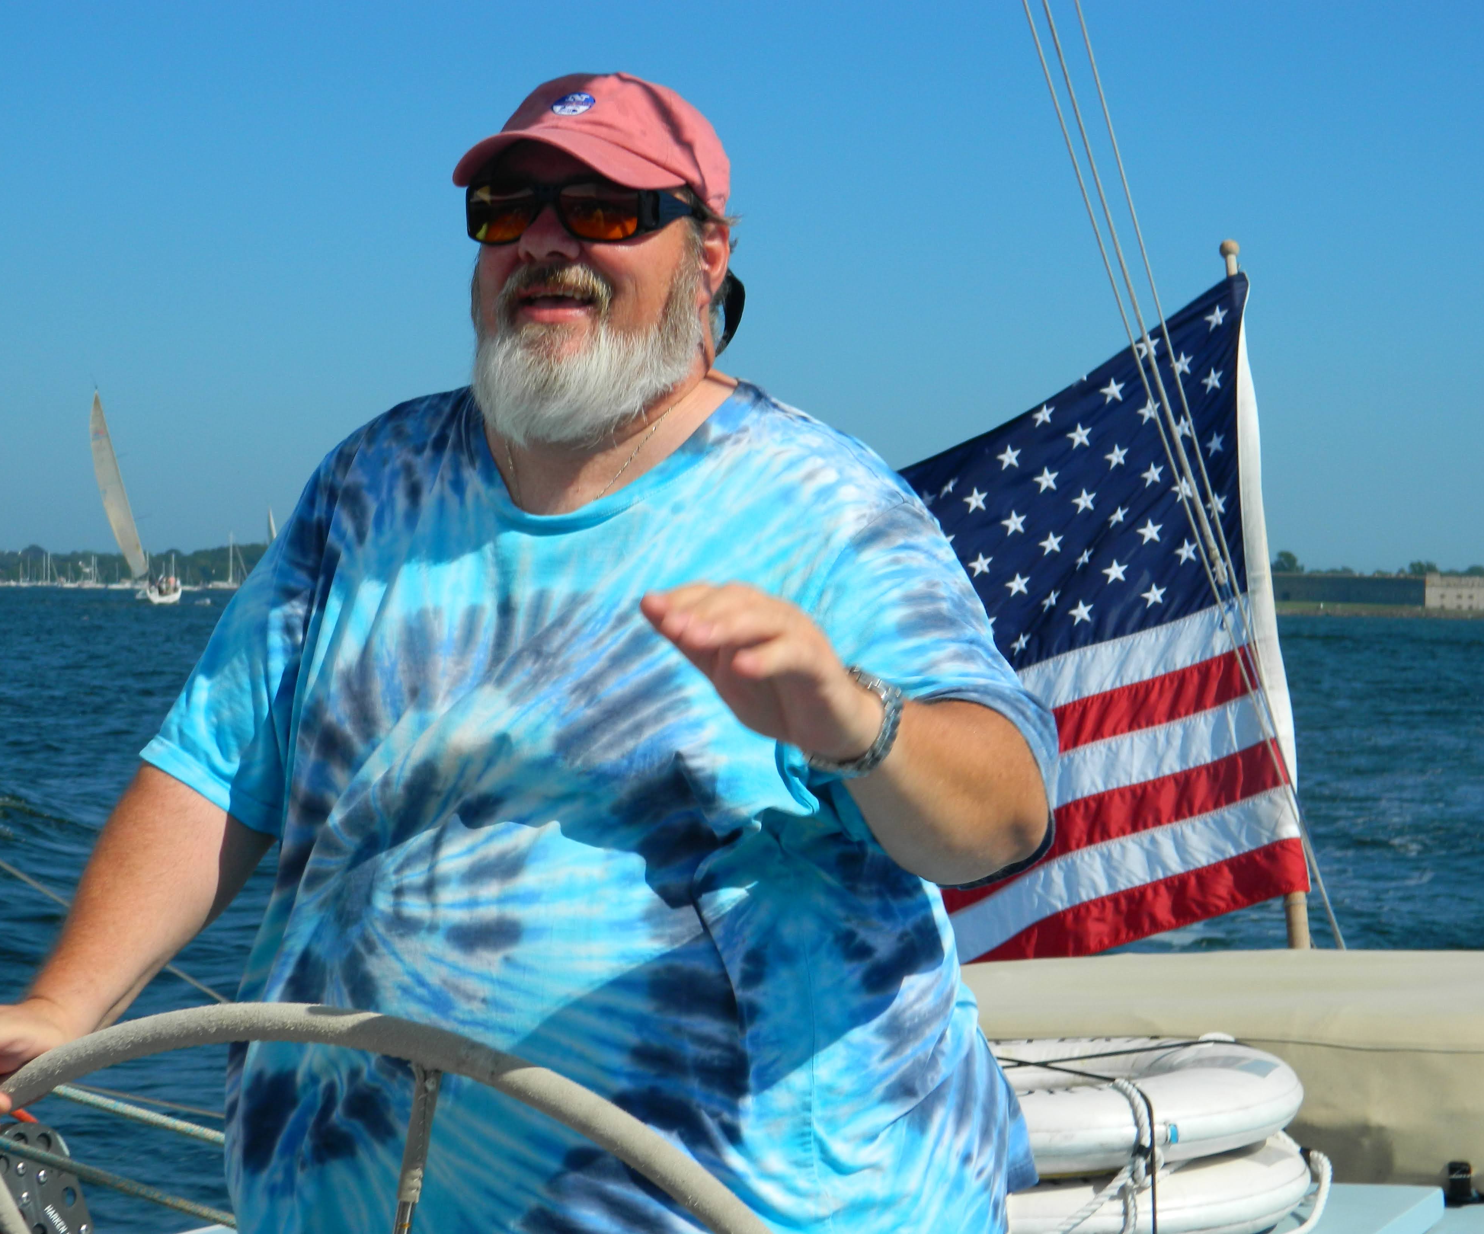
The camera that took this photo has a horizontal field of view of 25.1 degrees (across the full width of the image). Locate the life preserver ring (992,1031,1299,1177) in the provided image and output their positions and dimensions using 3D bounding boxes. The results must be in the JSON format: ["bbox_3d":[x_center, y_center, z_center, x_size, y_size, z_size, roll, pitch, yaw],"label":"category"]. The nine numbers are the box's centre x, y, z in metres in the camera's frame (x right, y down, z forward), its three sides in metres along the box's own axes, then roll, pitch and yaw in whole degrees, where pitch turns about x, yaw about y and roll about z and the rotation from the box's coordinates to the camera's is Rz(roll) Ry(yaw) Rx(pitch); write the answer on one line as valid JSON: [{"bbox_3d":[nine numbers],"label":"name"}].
[{"bbox_3d":[0.259,0.496,3.380,0.610,0.080,0.610,-4,-1,0],"label":"life preserver ring"}]

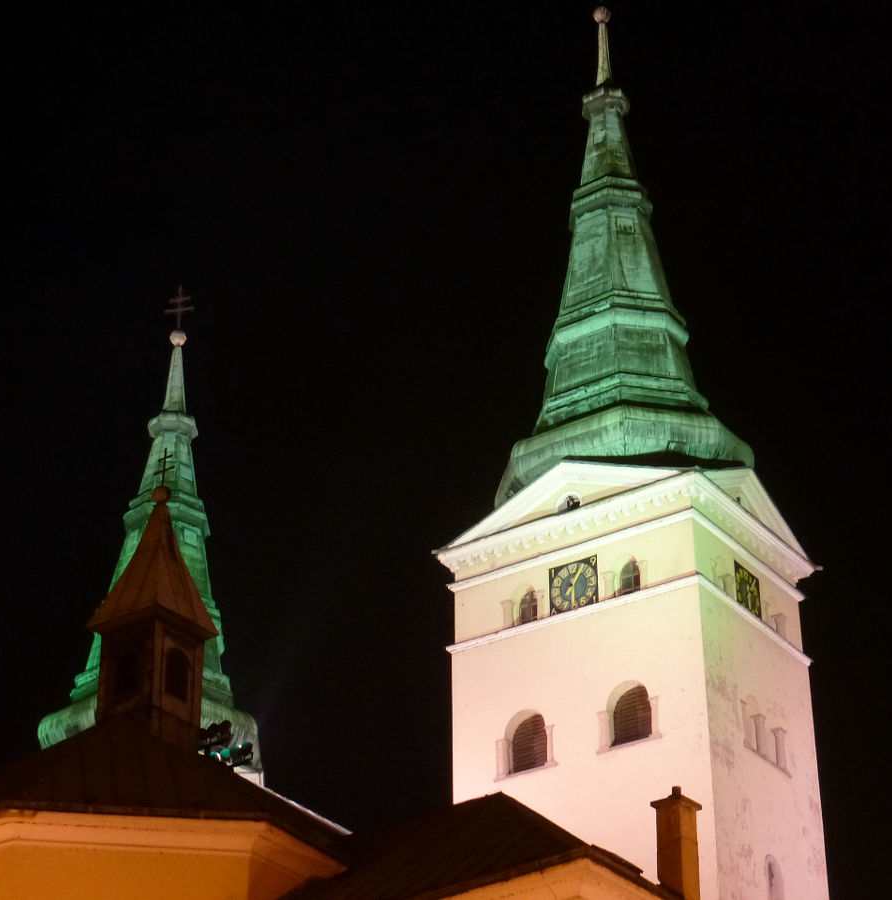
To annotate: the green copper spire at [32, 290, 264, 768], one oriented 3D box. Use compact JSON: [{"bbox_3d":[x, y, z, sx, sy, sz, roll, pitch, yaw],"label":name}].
[{"bbox_3d":[-7.854,1.848,68.935,5.700,15.160,5.700,-19,-34,29],"label":"green copper spire"}]

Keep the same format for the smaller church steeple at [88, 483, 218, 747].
[{"bbox_3d":[-6.475,3.689,54.523,2.030,6.600,2.030,-19,-34,29],"label":"smaller church steeple"}]

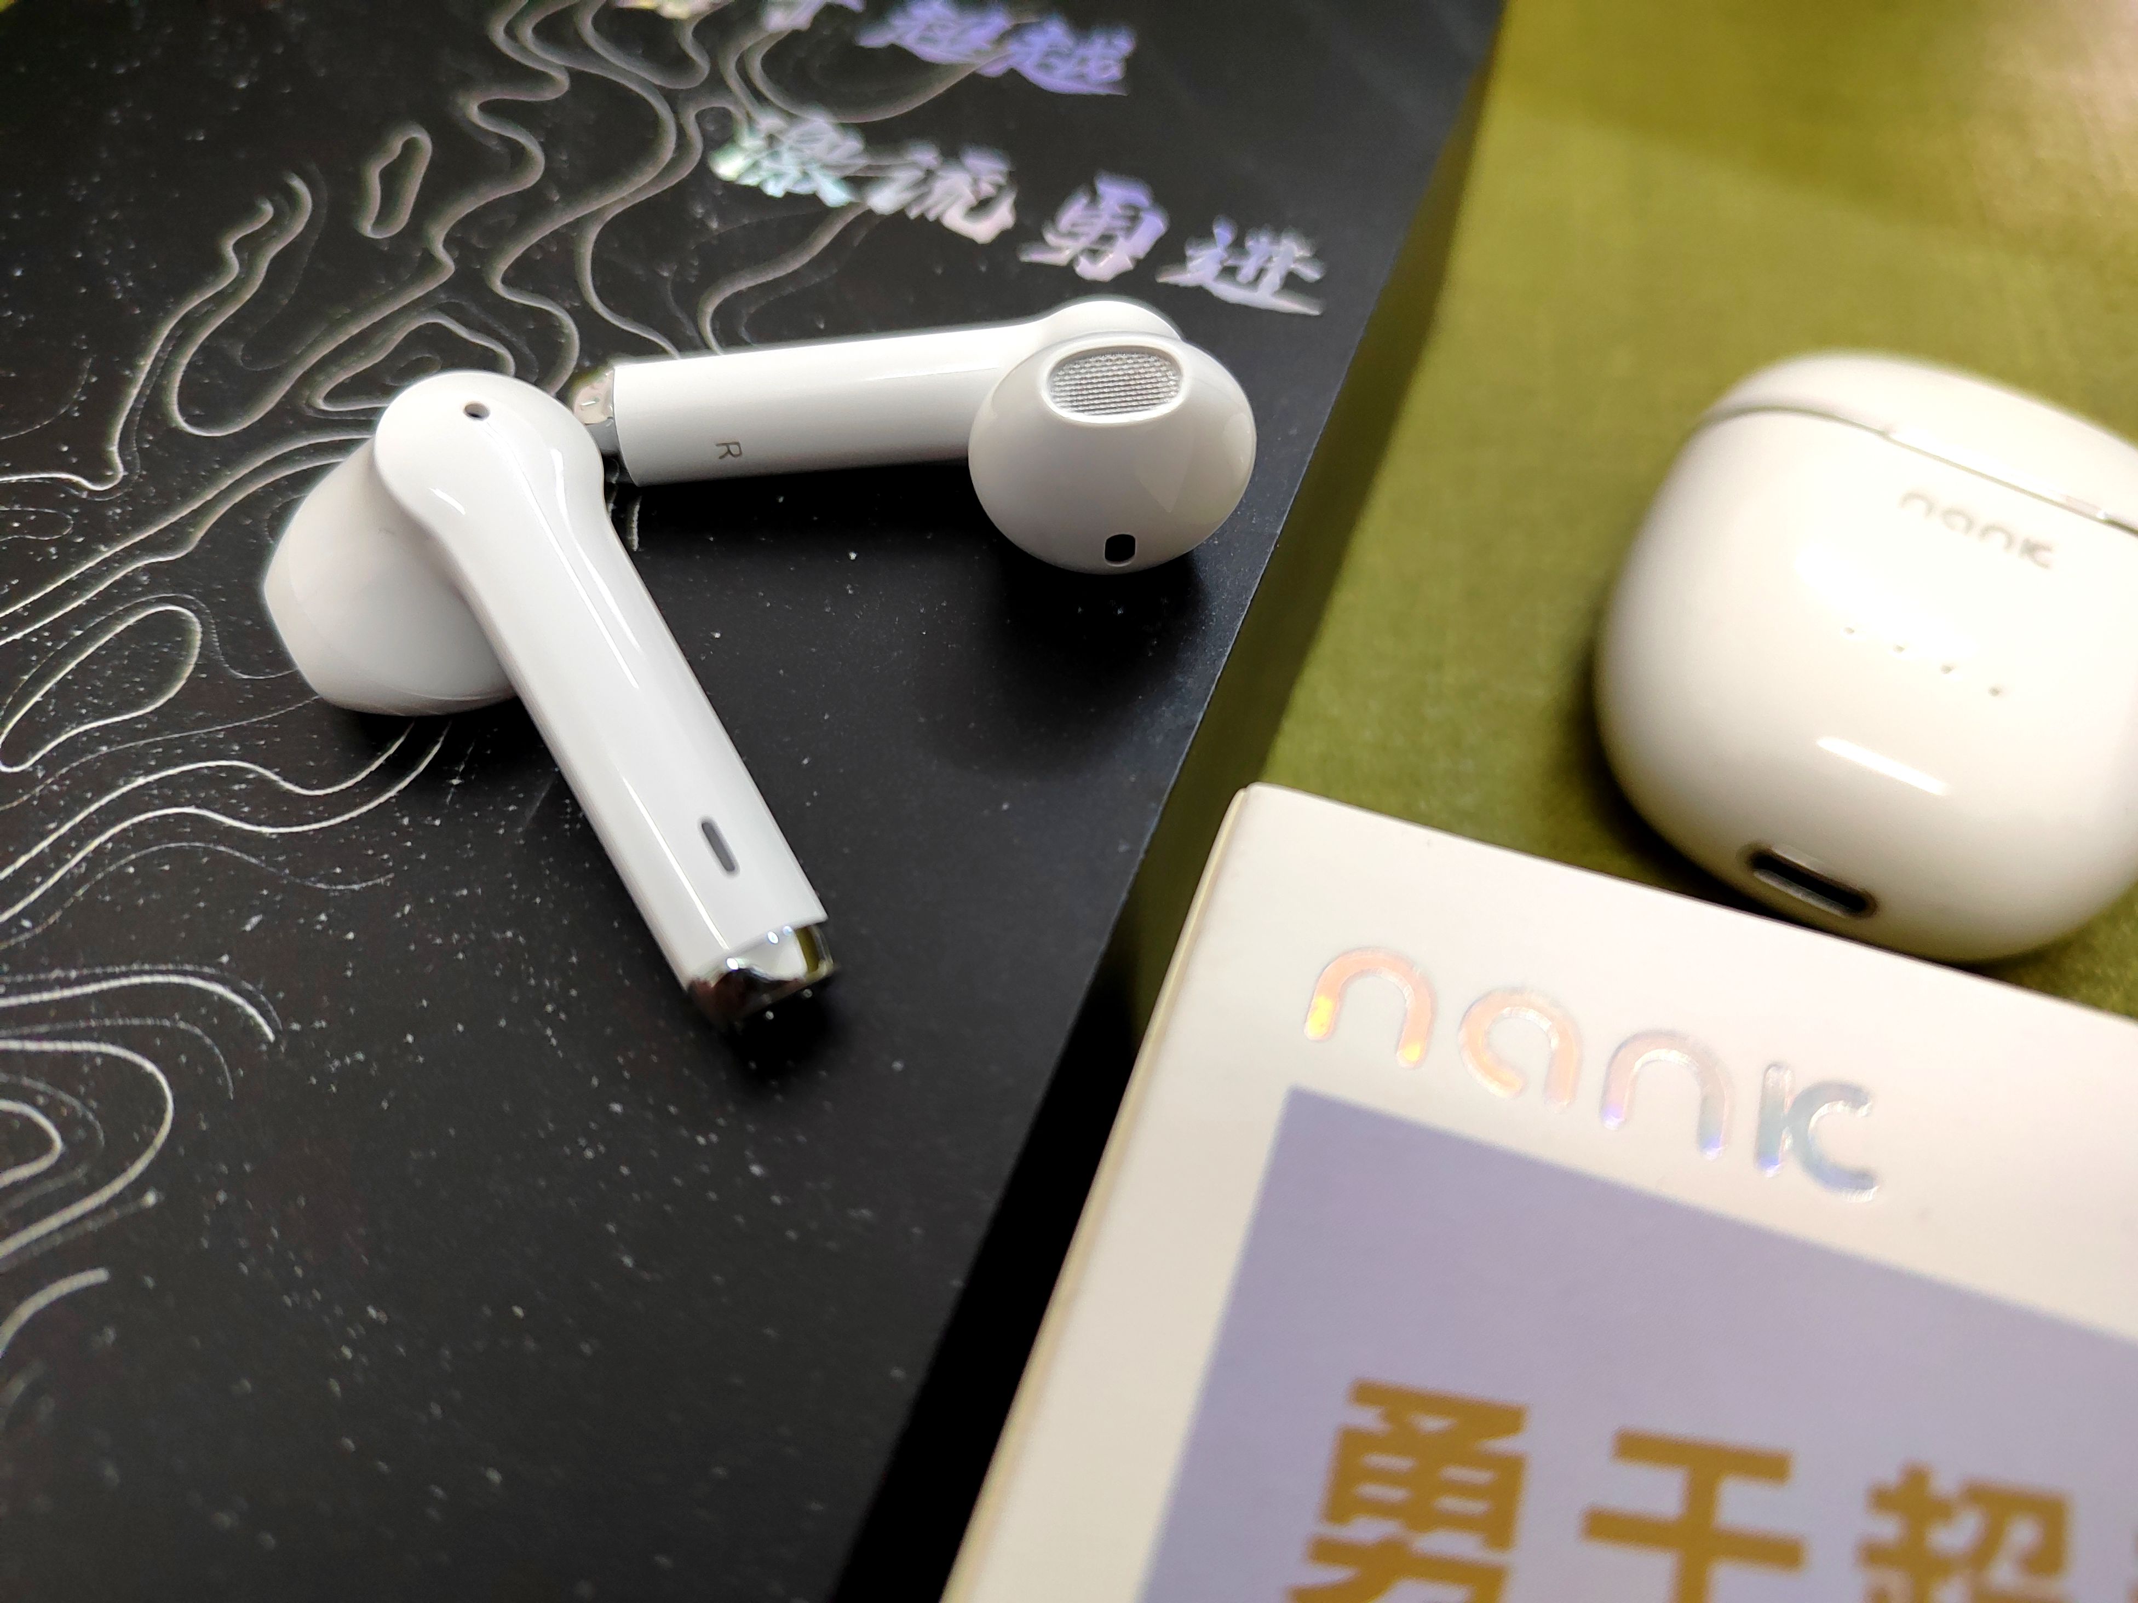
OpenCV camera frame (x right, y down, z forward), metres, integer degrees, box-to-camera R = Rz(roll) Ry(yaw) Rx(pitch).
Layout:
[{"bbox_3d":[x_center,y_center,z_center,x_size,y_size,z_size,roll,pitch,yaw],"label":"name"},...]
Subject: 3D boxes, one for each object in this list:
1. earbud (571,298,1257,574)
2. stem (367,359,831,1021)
[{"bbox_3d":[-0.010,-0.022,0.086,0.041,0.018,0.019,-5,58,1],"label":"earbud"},{"bbox_3d":[-0.024,-0.007,0.073,0.011,0.008,0.038,-23,74,-34],"label":"stem"}]

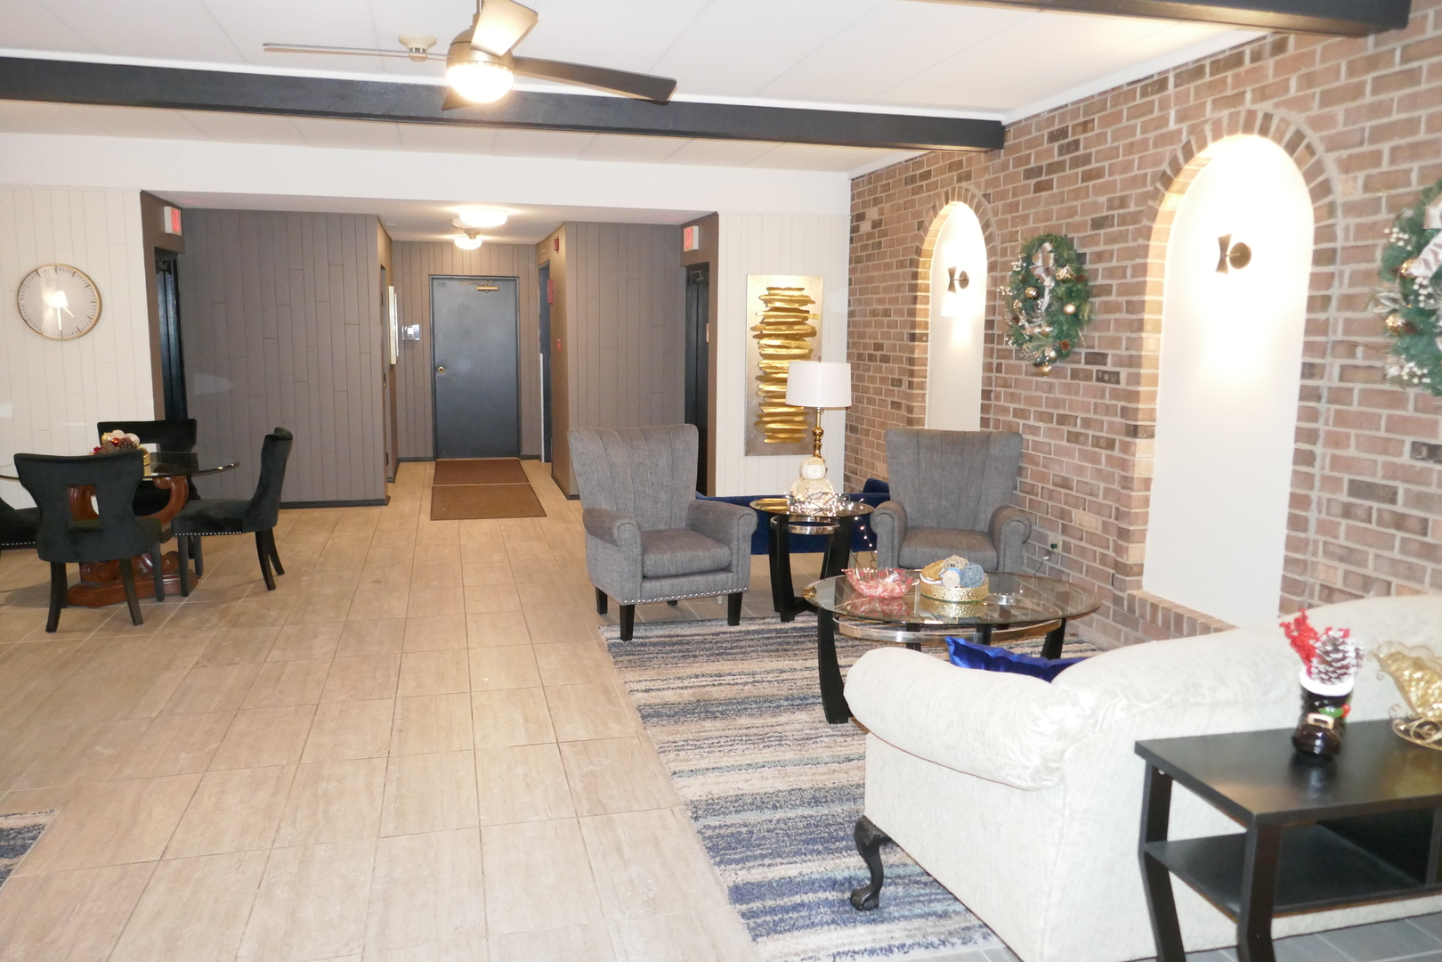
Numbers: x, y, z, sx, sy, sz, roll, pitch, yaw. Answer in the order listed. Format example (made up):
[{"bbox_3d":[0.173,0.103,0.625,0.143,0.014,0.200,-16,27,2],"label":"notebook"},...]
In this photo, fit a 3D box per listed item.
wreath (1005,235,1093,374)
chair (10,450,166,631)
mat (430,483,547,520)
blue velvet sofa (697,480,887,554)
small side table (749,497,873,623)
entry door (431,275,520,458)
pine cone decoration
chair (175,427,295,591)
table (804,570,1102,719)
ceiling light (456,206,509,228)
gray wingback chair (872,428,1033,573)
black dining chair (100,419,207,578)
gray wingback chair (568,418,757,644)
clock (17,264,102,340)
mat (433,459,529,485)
[{"bbox_3d":[1.747,-0.947,5.338,0.170,0.730,0.700,-1,9,-15],"label":"wreath"},{"bbox_3d":[-3.244,0.263,5.210,0.540,0.920,0.600,-2,9,-22],"label":"chair"},{"bbox_3d":[-2.121,0.169,9.030,0.931,0.012,1.775,-1,9,-15],"label":"mat"},{"bbox_3d":[0.479,0.296,6.191,1.500,0.640,0.760,-1,9,-11],"label":"blue velvet sofa"},{"bbox_3d":[0.496,0.446,5.535,0.685,0.608,0.685,1,9,0],"label":"small side table"},{"bbox_3d":[-2.806,-1.303,11.562,0.985,2.090,0.080,-1,9,-15],"label":"entry door"},{"bbox_3d":[1.453,0.419,2.370,0.110,0.135,0.110,-1,9,-15],"label":"pine cone decoration"},{"bbox_3d":[-2.876,0.159,5.948,0.600,0.920,0.540,-1,9,-17],"label":"chair"},{"bbox_3d":[0.995,0.720,4.382,1.300,0.475,0.900,0,9,-7],"label":"table"},{"bbox_3d":[-1.881,-2.077,7.943,0.380,0.120,0.380,-1,9,-15],"label":"ceiling light"},{"bbox_3d":[1.275,0.254,5.587,0.810,1.000,0.760,3,9,12],"label":"gray wingback chair"},{"bbox_3d":[-3.591,0.106,6.302,0.580,0.920,0.600,-4,10,-27],"label":"black dining chair"},{"bbox_3d":[-0.334,0.244,5.466,0.770,1.030,0.730,-4,10,-28],"label":"gray wingback chair"},{"bbox_3d":[-4.519,-1.220,6.847,0.511,0.511,0.050,-1,9,-15],"label":"clock"},{"bbox_3d":[-2.606,-0.119,10.780,0.920,0.012,1.830,-1,9,-15],"label":"mat"}]

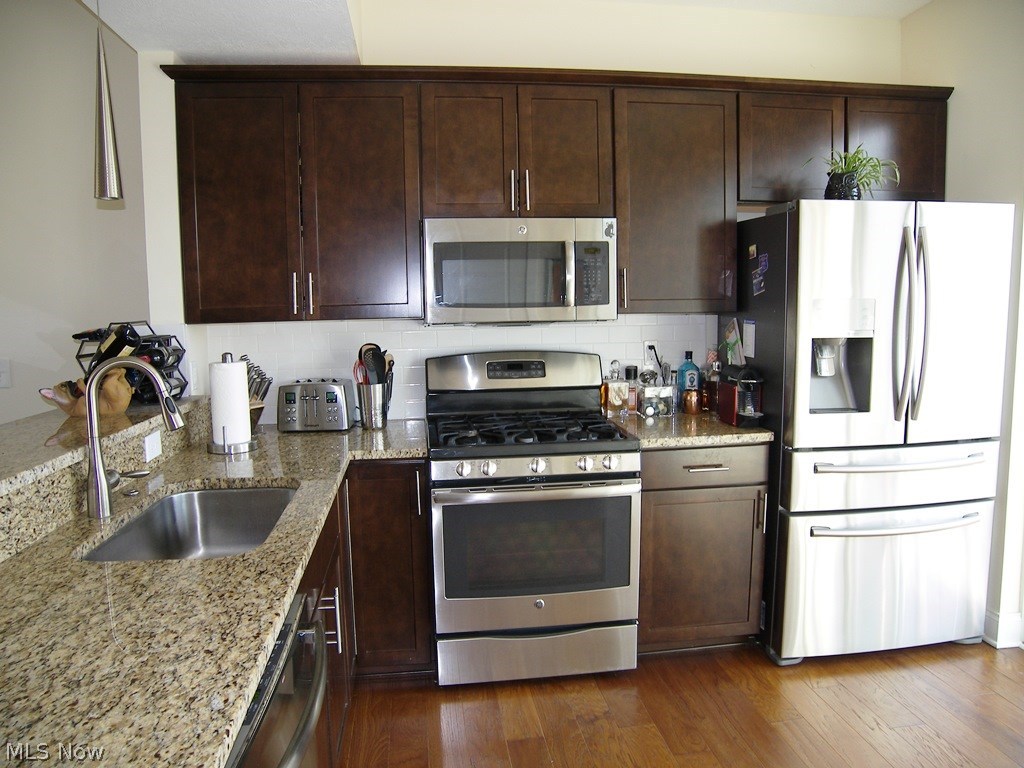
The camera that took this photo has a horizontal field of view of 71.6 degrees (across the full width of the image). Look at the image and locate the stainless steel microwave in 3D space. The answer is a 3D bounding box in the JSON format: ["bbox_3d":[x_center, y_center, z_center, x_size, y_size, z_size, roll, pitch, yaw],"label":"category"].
[{"bbox_3d":[0.021,-0.461,2.931,0.756,0.407,0.395,-2,7,-7],"label":"stainless steel microwave"}]

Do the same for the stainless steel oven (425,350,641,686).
[{"bbox_3d":[0.058,0.492,2.863,0.756,1.203,0.695,-2,7,-7],"label":"stainless steel oven"}]

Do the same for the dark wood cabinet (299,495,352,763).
[{"bbox_3d":[-0.774,0.777,1.815,0.610,0.880,0.895,-2,7,-7],"label":"dark wood cabinet"}]

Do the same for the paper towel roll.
[{"bbox_3d":[-0.996,0.073,2.521,0.140,0.300,0.140,-2,7,-7],"label":"paper towel roll"}]

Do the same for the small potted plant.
[{"bbox_3d":[1.331,-0.782,2.712,0.320,0.268,0.260,-2,7,-7],"label":"small potted plant"}]

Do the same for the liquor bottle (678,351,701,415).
[{"bbox_3d":[0.808,-0.011,3.236,0.091,0.275,0.076,-2,7,-7],"label":"liquor bottle"}]

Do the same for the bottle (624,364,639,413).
[{"bbox_3d":[0.537,0.025,3.190,0.056,0.212,0.056,-2,7,-7],"label":"bottle"}]

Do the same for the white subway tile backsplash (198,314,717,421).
[{"bbox_3d":[-0.167,-0.075,3.144,2.275,0.452,0.015,-2,7,-7],"label":"white subway tile backsplash"}]

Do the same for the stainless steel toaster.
[{"bbox_3d":[-0.816,0.085,2.957,0.286,0.197,0.245,-1,7,-4],"label":"stainless steel toaster"}]

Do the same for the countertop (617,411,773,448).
[{"bbox_3d":[0.685,0.173,2.953,0.531,0.034,0.642,-2,7,-7],"label":"countertop"}]

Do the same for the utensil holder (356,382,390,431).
[{"bbox_3d":[-0.575,0.090,2.929,0.128,0.182,0.128,-2,7,-7],"label":"utensil holder"}]

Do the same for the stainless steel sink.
[{"bbox_3d":[-0.749,0.440,1.762,0.404,0.210,0.655,-2,7,-7],"label":"stainless steel sink"}]

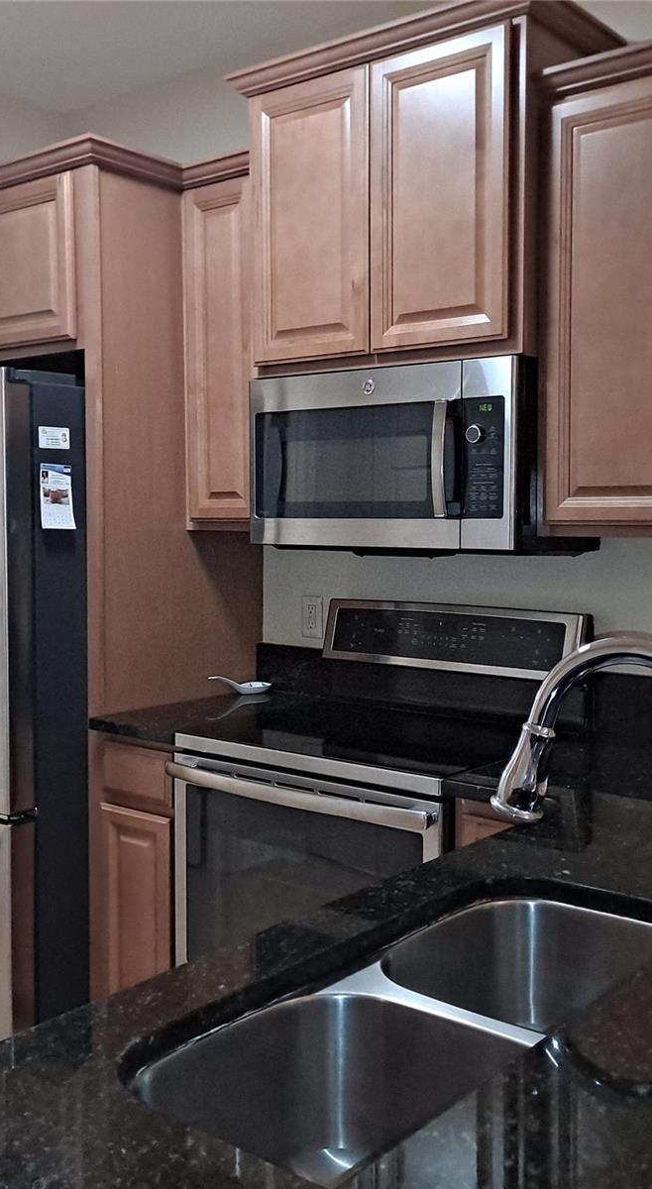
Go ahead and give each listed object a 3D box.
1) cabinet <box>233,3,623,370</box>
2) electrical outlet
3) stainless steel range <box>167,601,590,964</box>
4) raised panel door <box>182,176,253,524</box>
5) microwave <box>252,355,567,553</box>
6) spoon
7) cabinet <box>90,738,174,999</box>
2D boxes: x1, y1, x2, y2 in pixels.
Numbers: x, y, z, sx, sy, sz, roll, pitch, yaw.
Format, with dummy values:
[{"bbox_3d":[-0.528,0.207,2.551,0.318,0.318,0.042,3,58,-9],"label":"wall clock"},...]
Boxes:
[{"bbox_3d":[0.218,-0.894,2.770,0.840,0.711,0.430,3,5,38],"label":"cabinet"},{"bbox_3d":[-0.038,0.068,3.301,0.073,0.122,0.010,3,5,38],"label":"electrical outlet"},{"bbox_3d":[0.121,0.648,2.761,0.757,1.200,0.680,3,5,38],"label":"stainless steel range"},{"bbox_3d":[-0.269,-0.637,3.037,0.253,0.876,0.023,3,6,38],"label":"raised panel door"},{"bbox_3d":[0.220,-0.325,2.824,0.755,0.413,0.400,3,5,38],"label":"microwave"},{"bbox_3d":[-0.233,0.265,3.307,0.210,0.055,0.050,-2,5,-31],"label":"spoon"},{"bbox_3d":[-0.271,0.783,3.134,0.305,0.880,0.630,3,5,38],"label":"cabinet"}]

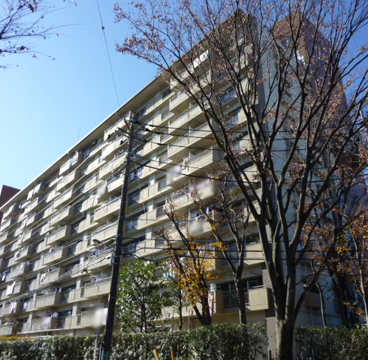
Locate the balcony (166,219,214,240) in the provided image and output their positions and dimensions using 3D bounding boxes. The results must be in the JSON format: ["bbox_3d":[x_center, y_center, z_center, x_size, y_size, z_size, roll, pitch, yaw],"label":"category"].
[{"bbox_3d":[0.848,3.905,26.344,1.150,1.330,5.330,22,-34,-37],"label":"balcony"}]

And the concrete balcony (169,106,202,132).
[{"bbox_3d":[0.749,-5.472,31.082,1.200,1.304,5.000,22,-34,-37],"label":"concrete balcony"}]

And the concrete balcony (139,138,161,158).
[{"bbox_3d":[-3.355,-3.254,35.872,0.721,1.292,3.177,22,-34,-37],"label":"concrete balcony"}]

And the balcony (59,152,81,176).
[{"bbox_3d":[-16.035,-2.009,50.136,1.200,1.304,5.346,22,-34,-37],"label":"balcony"}]

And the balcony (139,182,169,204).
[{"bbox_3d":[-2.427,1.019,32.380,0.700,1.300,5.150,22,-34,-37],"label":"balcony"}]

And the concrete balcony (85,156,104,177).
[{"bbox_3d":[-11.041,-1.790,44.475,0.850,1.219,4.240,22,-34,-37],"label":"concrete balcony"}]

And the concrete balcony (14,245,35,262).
[{"bbox_3d":[-24.367,11.579,53.480,1.150,1.330,5.330,22,-34,-37],"label":"concrete balcony"}]

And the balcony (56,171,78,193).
[{"bbox_3d":[-15.970,0.331,48.782,1.150,1.330,5.330,22,-34,-37],"label":"balcony"}]

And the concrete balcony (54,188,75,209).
[{"bbox_3d":[-16.356,2.693,48.453,1.150,1.370,5.300,22,-34,-37],"label":"concrete balcony"}]

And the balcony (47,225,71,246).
[{"bbox_3d":[-16.080,7.485,45.422,1.200,1.304,5.346,22,-34,-37],"label":"balcony"}]

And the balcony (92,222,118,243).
[{"bbox_3d":[-7.630,5.725,35.837,1.200,1.304,5.346,22,-34,-37],"label":"balcony"}]

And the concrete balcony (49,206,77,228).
[{"bbox_3d":[-16.120,5.152,46.896,1.255,1.292,5.550,22,-34,-37],"label":"concrete balcony"}]

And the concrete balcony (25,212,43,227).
[{"bbox_3d":[-24.519,6.871,56.185,1.200,1.304,5.346,22,-34,-37],"label":"concrete balcony"}]

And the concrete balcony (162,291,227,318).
[{"bbox_3d":[0.756,8.803,24.103,1.255,1.292,5.393,22,-34,-37],"label":"concrete balcony"}]

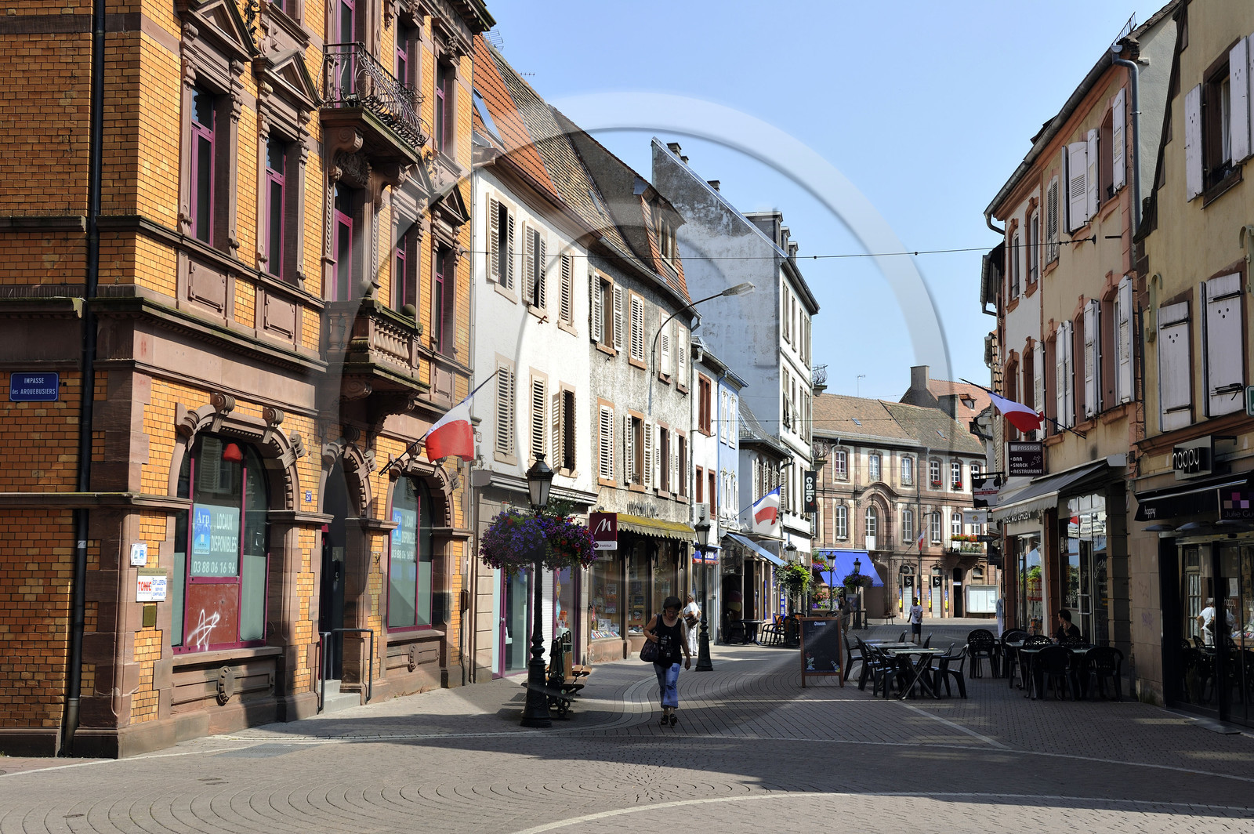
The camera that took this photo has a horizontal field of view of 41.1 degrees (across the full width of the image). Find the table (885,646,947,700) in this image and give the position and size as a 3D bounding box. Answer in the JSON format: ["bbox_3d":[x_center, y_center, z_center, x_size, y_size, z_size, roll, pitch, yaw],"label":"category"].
[{"bbox_3d":[4.588,4.071,26.455,0.760,0.740,0.780,0,-5,3],"label":"table"}]

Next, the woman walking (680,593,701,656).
[{"bbox_3d":[1.752,5.658,45.600,0.450,1.700,0.520,-3,-6,30],"label":"woman walking"}]

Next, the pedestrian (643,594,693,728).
[{"bbox_3d":[0.524,3.085,21.259,0.620,1.610,0.420,0,-6,0],"label":"pedestrian"}]

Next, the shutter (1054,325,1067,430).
[{"bbox_3d":[7.690,-0.689,29.631,0.070,1.870,0.630,-1,-6,7],"label":"shutter"}]

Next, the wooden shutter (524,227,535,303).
[{"bbox_3d":[-2.006,-3.149,34.378,0.060,1.600,0.560,-1,-6,13],"label":"wooden shutter"}]

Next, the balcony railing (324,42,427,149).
[{"bbox_3d":[-3.482,-4.366,23.187,0.600,0.810,2.680,-1,-6,10],"label":"balcony railing"}]

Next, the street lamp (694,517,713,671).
[{"bbox_3d":[1.699,3.895,36.880,0.400,3.351,0.400,0,-6,0],"label":"street lamp"}]

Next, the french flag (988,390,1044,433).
[{"bbox_3d":[6.706,-0.076,28.800,0.970,0.740,0.250,0,-5,3],"label":"french flag"}]

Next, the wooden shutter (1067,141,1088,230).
[{"bbox_3d":[7.596,-3.900,28.113,0.060,1.480,0.630,1,-6,-13],"label":"wooden shutter"}]

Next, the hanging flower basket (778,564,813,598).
[{"bbox_3d":[5.009,4.857,49.800,1.000,1.000,0.950,0,-6,0],"label":"hanging flower basket"}]

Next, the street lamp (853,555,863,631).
[{"bbox_3d":[10.571,8.087,76.666,0.420,3.298,0.420,0,-6,0],"label":"street lamp"}]

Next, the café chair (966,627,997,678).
[{"bbox_3d":[6.552,4.385,30.925,0.580,0.880,0.580,-1,-6,10],"label":"café chair"}]

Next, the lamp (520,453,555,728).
[{"bbox_3d":[-1.106,2.153,20.942,0.400,3.394,0.400,0,-6,0],"label":"lamp"}]

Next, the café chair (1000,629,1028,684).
[{"bbox_3d":[7.421,4.544,31.945,0.560,0.900,0.560,0,-6,3],"label":"café chair"}]

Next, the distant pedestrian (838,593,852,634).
[{"bbox_3d":[9.200,8.324,70.394,0.550,1.700,0.450,-1,-6,12],"label":"distant pedestrian"}]

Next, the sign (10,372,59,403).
[{"bbox_3d":[-6.020,-0.306,16.980,0.500,0.300,0.020,0,-5,4],"label":"sign"}]

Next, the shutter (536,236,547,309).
[{"bbox_3d":[-1.789,-3.056,35.682,0.050,1.570,0.540,-1,-6,13],"label":"shutter"}]

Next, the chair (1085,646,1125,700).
[{"bbox_3d":[7.402,3.963,25.841,0.560,0.830,0.560,-2,-6,26],"label":"chair"}]

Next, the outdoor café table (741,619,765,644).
[{"bbox_3d":[3.899,6.627,51.737,0.720,0.740,0.720,0,-6,0],"label":"outdoor café table"}]

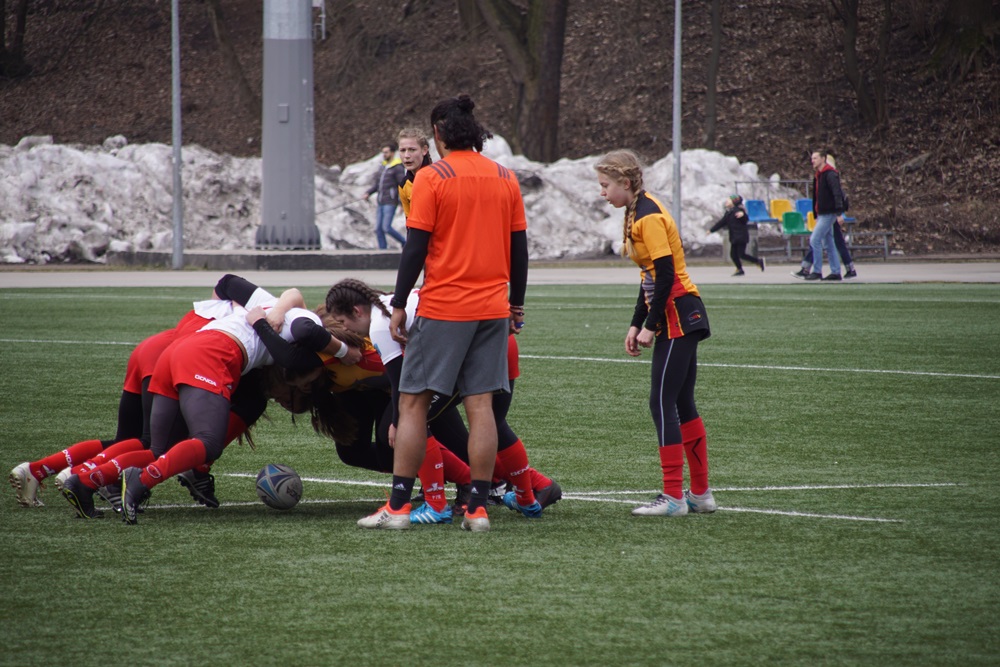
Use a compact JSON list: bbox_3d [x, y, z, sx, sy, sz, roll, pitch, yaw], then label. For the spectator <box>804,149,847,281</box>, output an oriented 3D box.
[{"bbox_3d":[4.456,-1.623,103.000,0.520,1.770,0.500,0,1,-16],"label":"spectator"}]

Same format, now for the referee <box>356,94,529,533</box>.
[{"bbox_3d":[-0.239,-0.088,31.000,0.600,1.790,0.430,0,1,-18],"label":"referee"}]

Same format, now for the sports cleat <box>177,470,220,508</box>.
[{"bbox_3d":[-1.318,0.682,32.800,0.250,0.115,0.095,34,-7,-24],"label":"sports cleat"}]

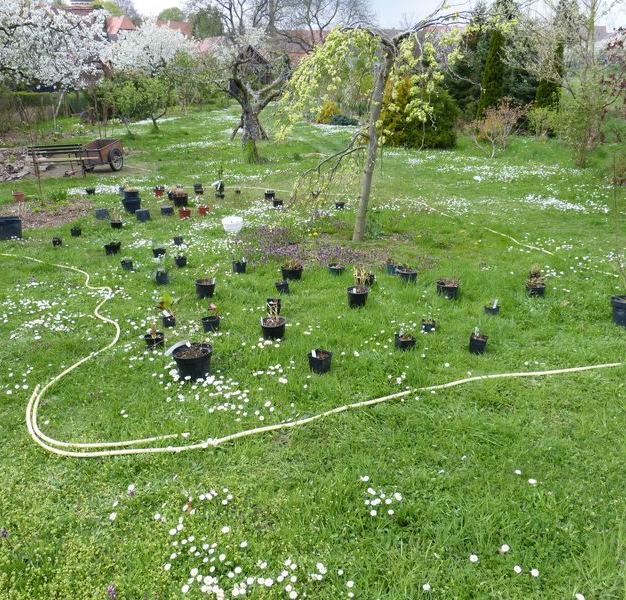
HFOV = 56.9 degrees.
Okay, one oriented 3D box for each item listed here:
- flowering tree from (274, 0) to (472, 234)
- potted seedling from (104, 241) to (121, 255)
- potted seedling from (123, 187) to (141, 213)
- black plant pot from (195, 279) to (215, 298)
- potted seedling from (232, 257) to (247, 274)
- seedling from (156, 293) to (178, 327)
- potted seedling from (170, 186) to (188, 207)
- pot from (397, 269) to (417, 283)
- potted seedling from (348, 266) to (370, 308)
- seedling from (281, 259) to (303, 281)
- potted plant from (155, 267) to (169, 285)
[{"bbox_3d":[0.746,-1.773,6.112,2.250,2.350,2.100,0,20,0],"label":"flowering tree"},{"bbox_3d":[-2.030,-0.528,5.879,0.175,0.130,0.165,0,20,0],"label":"potted seedling"},{"bbox_3d":[-2.496,-1.378,7.945,0.250,0.330,0.250,0,20,0],"label":"potted seedling"},{"bbox_3d":[-0.865,-0.091,4.676,0.160,0.142,0.160,0,20,0],"label":"black plant pot"},{"bbox_3d":[-0.687,-0.331,5.401,0.125,0.145,0.120,0,20,0],"label":"potted seedling"},{"bbox_3d":[-1.020,0.076,4.066,0.150,0.250,0.140,0,20,0],"label":"seedling"},{"bbox_3d":[-1.910,-1.475,8.301,0.230,0.235,0.210,0,20,0],"label":"potted seedling"},{"bbox_3d":[0.825,-0.213,5.036,0.162,0.122,0.162,0,20,0],"label":"pot"},{"bbox_3d":[0.359,-0.107,4.559,0.170,0.315,0.170,0,20,0],"label":"potted seedling"},{"bbox_3d":[-0.187,-0.297,5.262,0.200,0.180,0.195,0,20,0],"label":"seedling"},{"bbox_3d":[-1.400,-0.223,5.391,0.105,0.154,0.105,-2,19,0],"label":"potted plant"}]

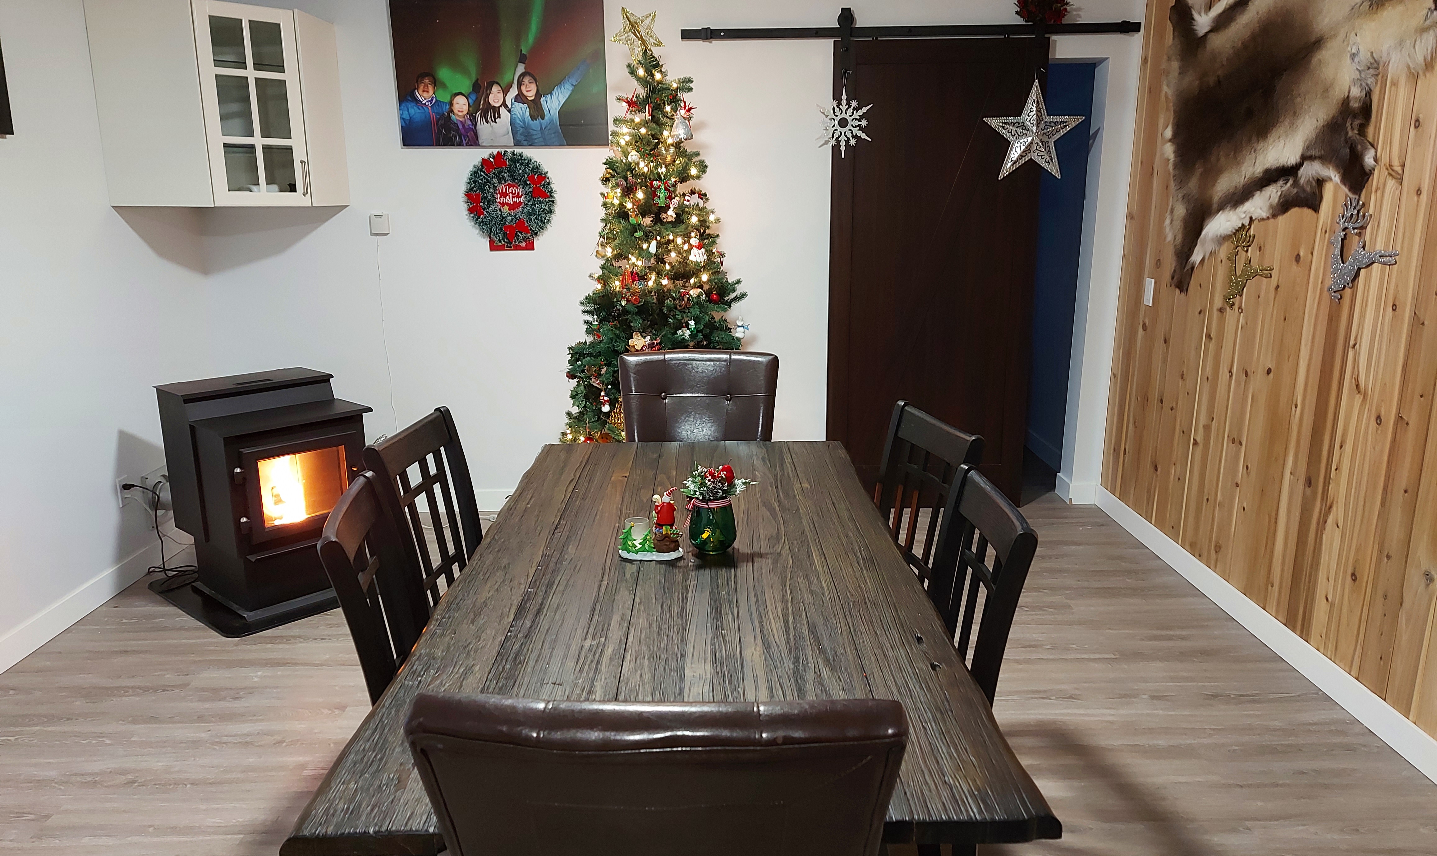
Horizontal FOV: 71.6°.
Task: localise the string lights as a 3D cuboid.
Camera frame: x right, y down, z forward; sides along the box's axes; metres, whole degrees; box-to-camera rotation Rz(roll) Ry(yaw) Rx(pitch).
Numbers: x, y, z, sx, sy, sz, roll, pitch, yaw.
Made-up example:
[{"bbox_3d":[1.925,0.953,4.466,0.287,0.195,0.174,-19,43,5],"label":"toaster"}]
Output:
[{"bbox_3d":[-0.258,-0.553,4.061,0.930,2.170,0.930,-1,14,-1],"label":"string lights"}]

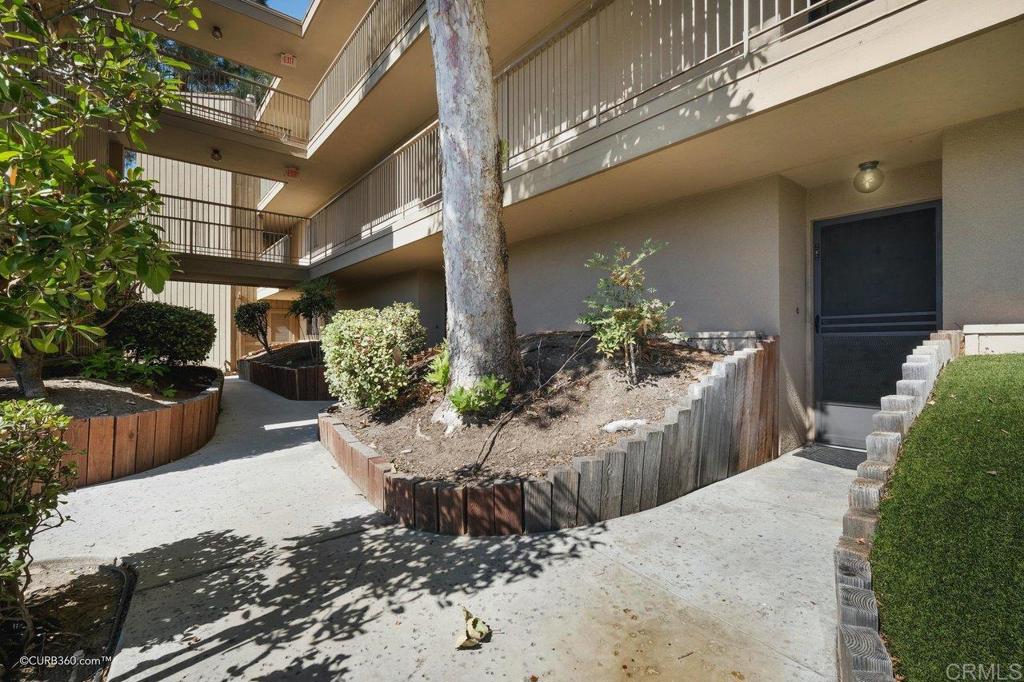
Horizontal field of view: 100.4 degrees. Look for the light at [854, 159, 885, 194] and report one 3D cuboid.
[{"bbox_3d":[2.775,-1.265,3.320,0.190,0.230,0.190,-1,1,-41],"label":"light"}]

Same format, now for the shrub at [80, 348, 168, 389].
[{"bbox_3d":[-5.088,0.348,5.600,0.870,0.500,1.150,-1,1,-41],"label":"shrub"}]

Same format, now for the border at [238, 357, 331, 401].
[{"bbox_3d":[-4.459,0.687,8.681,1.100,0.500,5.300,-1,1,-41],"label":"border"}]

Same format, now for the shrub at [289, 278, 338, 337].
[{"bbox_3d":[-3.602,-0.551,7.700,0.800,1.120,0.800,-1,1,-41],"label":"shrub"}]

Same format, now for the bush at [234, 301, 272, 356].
[{"bbox_3d":[-5.940,-0.287,9.800,0.780,1.300,0.780,-1,1,-41],"label":"bush"}]

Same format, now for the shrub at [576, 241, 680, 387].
[{"bbox_3d":[0.902,-0.223,3.330,0.720,1.140,0.750,0,0,0],"label":"shrub"}]

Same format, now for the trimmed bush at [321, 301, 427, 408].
[{"bbox_3d":[-1.445,0.130,4.450,0.980,1.020,1.020,-1,1,-41],"label":"trimmed bush"}]

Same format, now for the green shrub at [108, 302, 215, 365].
[{"bbox_3d":[-5.999,-0.111,7.300,1.350,1.100,1.400,-1,1,-41],"label":"green shrub"}]

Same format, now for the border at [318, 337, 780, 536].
[{"bbox_3d":[-0.418,0.452,4.307,2.950,1.000,4.600,-1,1,-41],"label":"border"}]

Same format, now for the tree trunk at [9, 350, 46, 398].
[{"bbox_3d":[-4.251,0.295,3.750,0.200,0.430,0.200,-1,1,-41],"label":"tree trunk"}]

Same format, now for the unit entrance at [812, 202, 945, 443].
[{"bbox_3d":[3.037,-0.076,3.601,0.100,2.050,0.840,-1,1,-41],"label":"unit entrance"}]

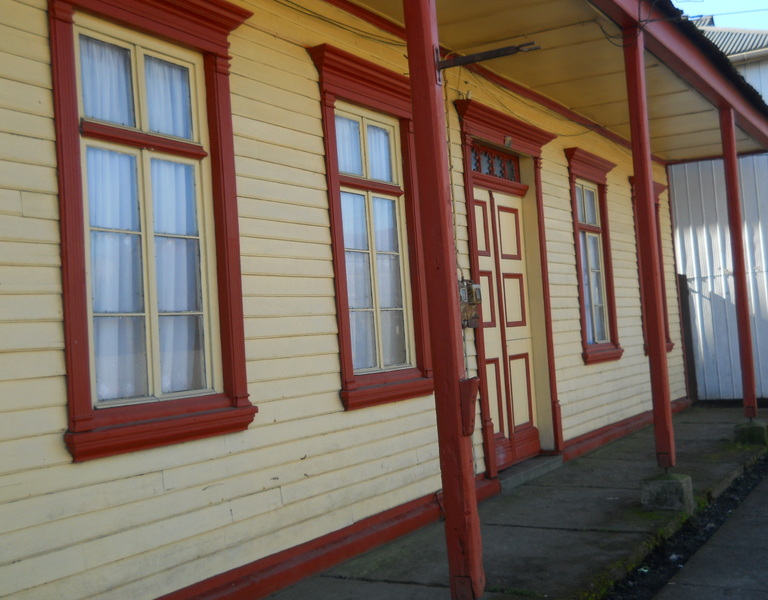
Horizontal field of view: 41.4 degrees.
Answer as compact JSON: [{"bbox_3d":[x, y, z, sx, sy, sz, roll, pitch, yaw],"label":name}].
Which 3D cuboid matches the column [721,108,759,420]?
[{"bbox_3d":[3.668,-0.402,10.530,0.117,3.206,0.117,-5,-2,29],"label":"column"}]

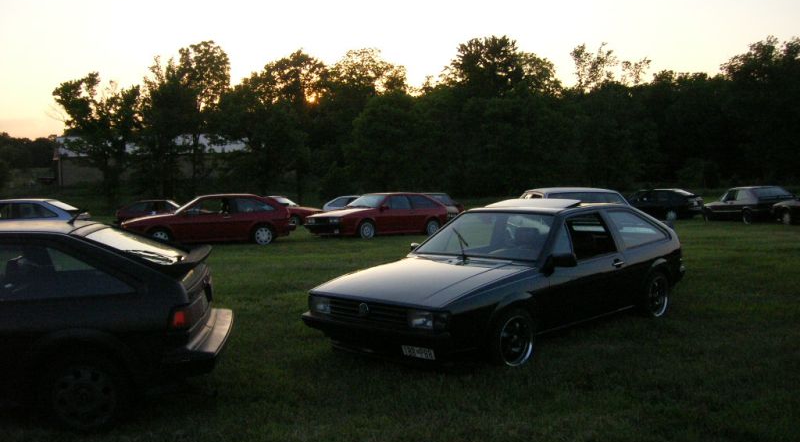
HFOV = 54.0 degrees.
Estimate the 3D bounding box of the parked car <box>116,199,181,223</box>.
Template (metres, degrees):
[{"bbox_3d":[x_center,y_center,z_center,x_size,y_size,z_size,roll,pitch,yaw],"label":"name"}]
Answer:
[{"bbox_3d":[-9.300,-0.161,31.500,4.150,1.290,1.640,-1,3,-3],"label":"parked car"}]

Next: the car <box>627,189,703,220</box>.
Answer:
[{"bbox_3d":[10.250,-0.666,32.500,4.050,1.290,1.630,1,4,45],"label":"car"}]

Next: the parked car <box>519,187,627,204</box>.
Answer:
[{"bbox_3d":[2.980,0.052,15.200,1.670,1.380,4.150,-2,3,-16],"label":"parked car"}]

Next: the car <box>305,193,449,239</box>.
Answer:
[{"bbox_3d":[-0.550,-0.137,21.500,4.100,1.270,1.630,-3,3,-41],"label":"car"}]

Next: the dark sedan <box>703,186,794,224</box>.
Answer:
[{"bbox_3d":[12.800,-0.631,29.300,1.630,1.310,4.000,-2,3,-11],"label":"dark sedan"}]

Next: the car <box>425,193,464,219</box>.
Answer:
[{"bbox_3d":[0.950,-0.430,31.000,1.650,1.310,4.100,-2,3,-20],"label":"car"}]

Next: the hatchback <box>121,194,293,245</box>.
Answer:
[{"bbox_3d":[-4.650,-0.025,19.350,4.100,1.270,1.630,-2,3,-11],"label":"hatchback"}]

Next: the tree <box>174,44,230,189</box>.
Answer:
[{"bbox_3d":[-23.006,-12.352,92.000,6.600,17.800,6.600,-1,3,0],"label":"tree"}]

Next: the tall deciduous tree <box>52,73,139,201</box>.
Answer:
[{"bbox_3d":[-31.775,-8.713,82.000,8.000,13.400,8.800,-1,3,0],"label":"tall deciduous tree"}]

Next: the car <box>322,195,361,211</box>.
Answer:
[{"bbox_3d":[-0.850,-0.309,30.500,4.100,1.300,1.640,0,3,24],"label":"car"}]

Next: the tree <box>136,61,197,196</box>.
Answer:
[{"bbox_3d":[-25.852,-10.352,87.000,6.800,15.600,6.800,-1,3,0],"label":"tree"}]

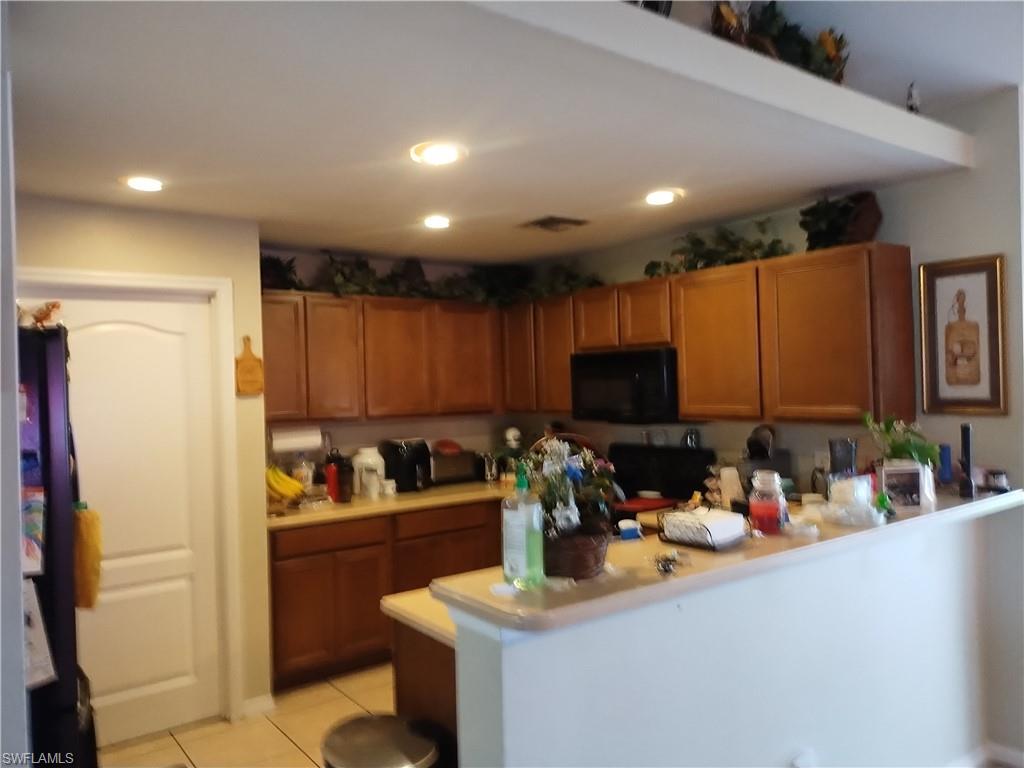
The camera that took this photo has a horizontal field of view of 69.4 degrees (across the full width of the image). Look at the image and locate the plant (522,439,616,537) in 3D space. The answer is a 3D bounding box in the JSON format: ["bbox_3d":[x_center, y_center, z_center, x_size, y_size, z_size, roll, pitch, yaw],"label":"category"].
[{"bbox_3d":[0.140,0.255,1.803,0.222,0.232,0.197,-1,0,4],"label":"plant"}]

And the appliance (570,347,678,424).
[{"bbox_3d":[0.721,0.001,4.091,0.383,0.393,0.770,-1,0,-36],"label":"appliance"}]

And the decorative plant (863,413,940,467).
[{"bbox_3d":[1.390,0.198,2.640,0.256,0.187,0.217,-1,0,-37],"label":"decorative plant"}]

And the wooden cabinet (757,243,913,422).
[{"bbox_3d":[1.396,-0.203,3.209,0.309,0.716,0.519,-1,0,-36],"label":"wooden cabinet"}]

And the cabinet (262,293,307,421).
[{"bbox_3d":[-1.392,-0.145,4.213,0.334,0.716,0.332,-1,0,-36],"label":"cabinet"}]

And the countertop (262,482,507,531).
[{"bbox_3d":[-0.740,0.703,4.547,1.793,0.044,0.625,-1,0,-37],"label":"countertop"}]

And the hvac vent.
[{"bbox_3d":[0.220,-0.832,3.870,0.281,0.015,0.275,-1,0,-36],"label":"hvac vent"}]

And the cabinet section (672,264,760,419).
[{"bbox_3d":[1.120,-0.199,3.716,0.315,0.744,0.518,-1,0,-37],"label":"cabinet section"}]

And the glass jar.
[{"bbox_3d":[0.743,0.343,2.160,0.103,0.175,0.103,-1,0,0],"label":"glass jar"}]

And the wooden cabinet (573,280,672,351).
[{"bbox_3d":[0.735,-0.378,4.225,0.330,0.355,0.763,-1,0,-37],"label":"wooden cabinet"}]

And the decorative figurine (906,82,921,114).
[{"bbox_3d":[1.457,-1.037,2.683,0.050,0.135,0.045,-1,0,-36],"label":"decorative figurine"}]

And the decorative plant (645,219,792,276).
[{"bbox_3d":[1.028,-0.661,3.708,0.265,0.214,0.847,-1,0,-36],"label":"decorative plant"}]

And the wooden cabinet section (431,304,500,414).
[{"bbox_3d":[-0.387,-0.168,5.051,0.525,0.744,0.315,-1,0,-37],"label":"wooden cabinet section"}]

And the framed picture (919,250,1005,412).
[{"bbox_3d":[1.836,-0.192,3.012,0.025,0.630,0.320,-1,0,-37],"label":"framed picture"}]

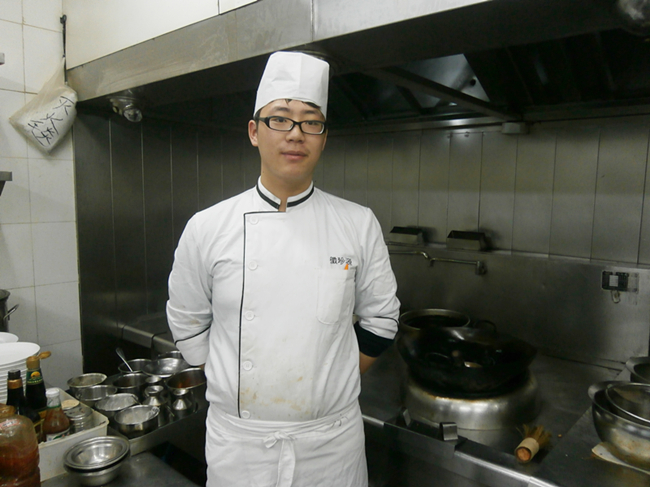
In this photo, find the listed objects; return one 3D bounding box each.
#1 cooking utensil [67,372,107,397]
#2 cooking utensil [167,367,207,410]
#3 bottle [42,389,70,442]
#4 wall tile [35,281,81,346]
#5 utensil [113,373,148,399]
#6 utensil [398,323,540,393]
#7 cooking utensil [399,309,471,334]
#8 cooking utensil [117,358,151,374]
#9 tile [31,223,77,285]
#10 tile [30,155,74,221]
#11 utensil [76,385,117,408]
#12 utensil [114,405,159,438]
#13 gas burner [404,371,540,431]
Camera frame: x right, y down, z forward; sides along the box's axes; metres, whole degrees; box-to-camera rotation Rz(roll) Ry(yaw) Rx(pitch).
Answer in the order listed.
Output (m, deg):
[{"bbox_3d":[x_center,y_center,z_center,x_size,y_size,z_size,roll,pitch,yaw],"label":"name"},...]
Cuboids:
[{"bbox_3d":[-0.812,0.497,1.676,0.123,0.058,0.123,6,8,41],"label":"cooking utensil"},{"bbox_3d":[-0.458,0.492,1.627,0.140,0.085,0.140,6,8,41],"label":"cooking utensil"},{"bbox_3d":[-0.673,0.459,1.220,0.066,0.190,0.066,-4,8,-38],"label":"bottle"},{"bbox_3d":[-1.313,0.346,2.409,0.010,0.300,0.200,6,8,40],"label":"wall tile"},{"bbox_3d":[-0.644,0.496,1.634,0.117,0.072,0.117,6,8,41],"label":"utensil"},{"bbox_3d":[0.504,0.411,1.704,0.465,0.165,0.480,1,6,0],"label":"utensil"},{"bbox_3d":[0.483,0.407,2.159,0.305,0.160,0.305,6,8,40],"label":"cooking utensil"},{"bbox_3d":[-0.687,0.479,1.775,0.120,0.070,0.120,6,8,41],"label":"cooking utensil"},{"bbox_3d":[-1.309,0.046,2.376,0.010,0.300,0.200,6,8,40],"label":"tile"},{"bbox_3d":[-1.304,-0.250,2.343,0.012,0.300,0.200,6,8,41],"label":"tile"},{"bbox_3d":[-0.733,0.509,1.573,0.123,0.058,0.123,6,8,41],"label":"utensil"},{"bbox_3d":[-0.503,0.482,1.314,0.116,0.052,0.116,1,6,0],"label":"utensil"},{"bbox_3d":[0.511,0.494,1.713,0.455,0.105,0.455,1,6,0],"label":"gas burner"}]

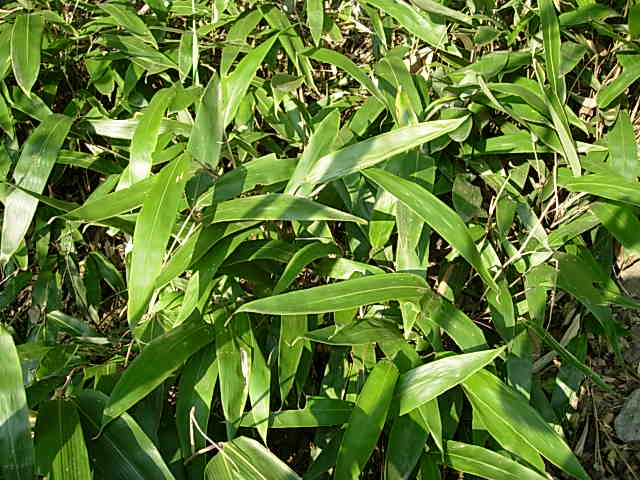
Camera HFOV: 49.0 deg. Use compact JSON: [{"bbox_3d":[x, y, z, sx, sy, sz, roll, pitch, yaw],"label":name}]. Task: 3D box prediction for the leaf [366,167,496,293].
[{"bbox_3d":[0.174,-0.025,1.068,0.269,0.040,0.043,43,55,9],"label":"leaf"}]

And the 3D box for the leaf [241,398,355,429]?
[{"bbox_3d":[-0.011,0.244,0.988,0.190,0.025,0.040,-2,43,-6],"label":"leaf"}]

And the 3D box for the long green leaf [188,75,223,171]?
[{"bbox_3d":[-0.186,-0.210,1.202,0.052,0.025,0.214,-2,53,-3],"label":"long green leaf"}]

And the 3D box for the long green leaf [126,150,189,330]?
[{"bbox_3d":[-0.239,-0.004,1.044,0.052,0.038,0.256,12,78,12],"label":"long green leaf"}]

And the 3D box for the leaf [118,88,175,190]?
[{"bbox_3d":[-0.291,-0.174,1.181,0.038,0.036,0.186,19,77,19],"label":"leaf"}]

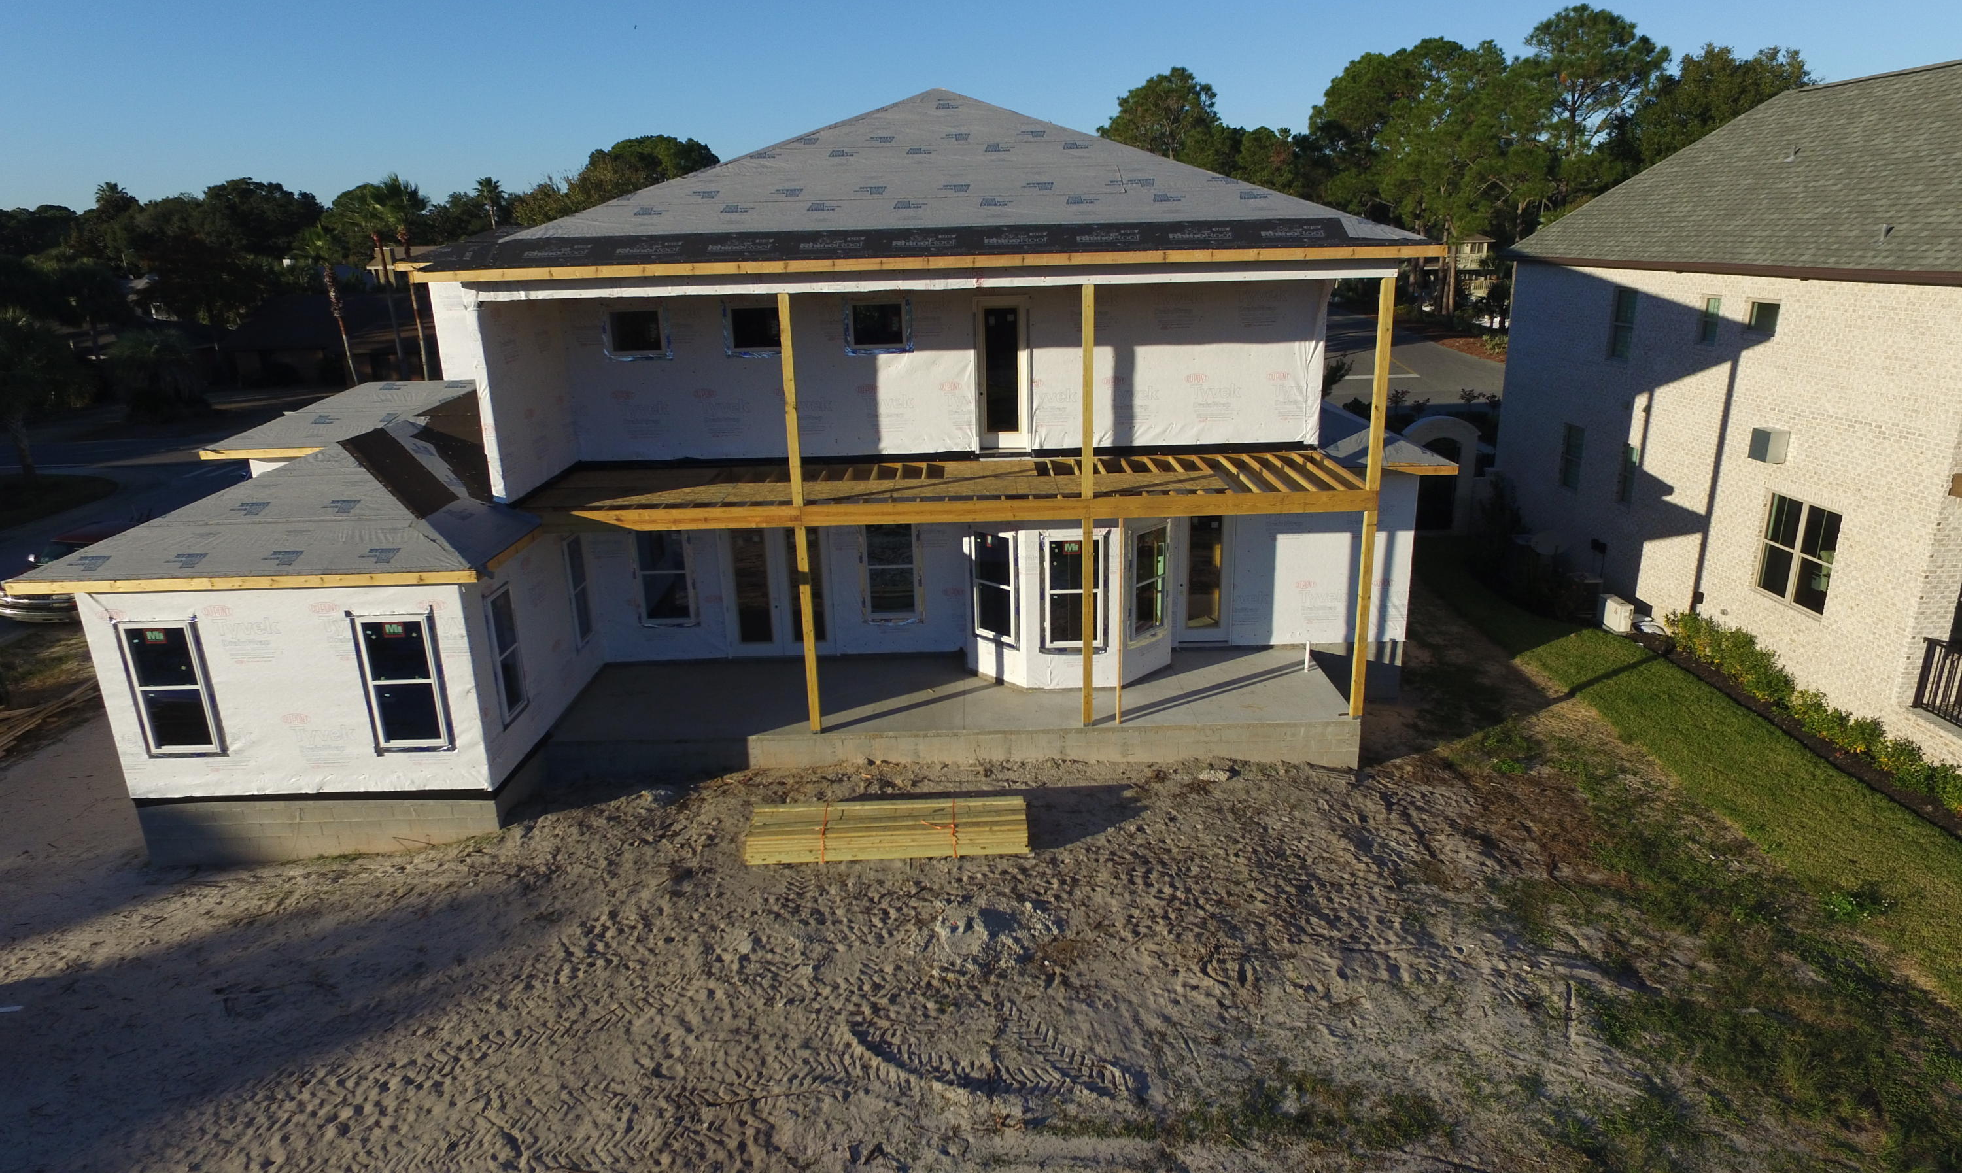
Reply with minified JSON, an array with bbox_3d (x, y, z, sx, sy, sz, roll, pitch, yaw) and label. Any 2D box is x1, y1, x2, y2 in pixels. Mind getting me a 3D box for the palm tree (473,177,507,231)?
[{"bbox_3d":[-43.685,-29.828,103.327,3.300,14.220,3.300,-2,17,0],"label":"palm tree"}]

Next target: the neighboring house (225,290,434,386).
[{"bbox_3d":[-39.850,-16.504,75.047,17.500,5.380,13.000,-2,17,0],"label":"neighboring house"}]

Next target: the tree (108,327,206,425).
[{"bbox_3d":[-43.496,-11.376,60.366,5.000,4.500,5.000,-2,17,0],"label":"tree"}]

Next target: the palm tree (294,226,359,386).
[{"bbox_3d":[-36.268,-15.338,63.931,3.200,9.570,3.200,-2,17,0],"label":"palm tree"}]

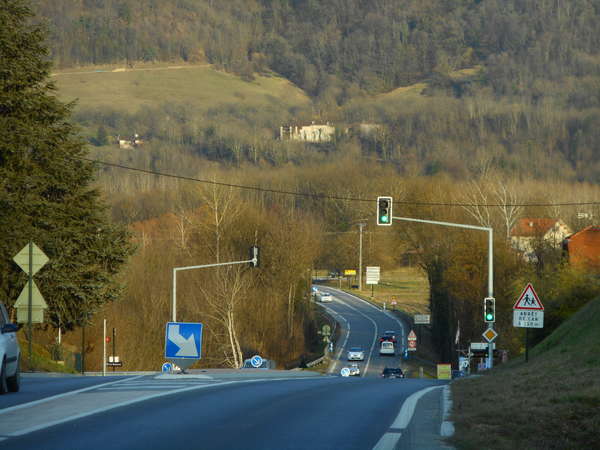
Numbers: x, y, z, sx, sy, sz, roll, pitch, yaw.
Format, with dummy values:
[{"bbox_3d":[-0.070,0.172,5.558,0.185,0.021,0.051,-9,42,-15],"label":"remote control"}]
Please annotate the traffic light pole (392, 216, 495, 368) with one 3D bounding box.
[{"bbox_3d":[4.678,2.396,113.000,3.350,5.300,0.400,0,0,2],"label":"traffic light pole"}]

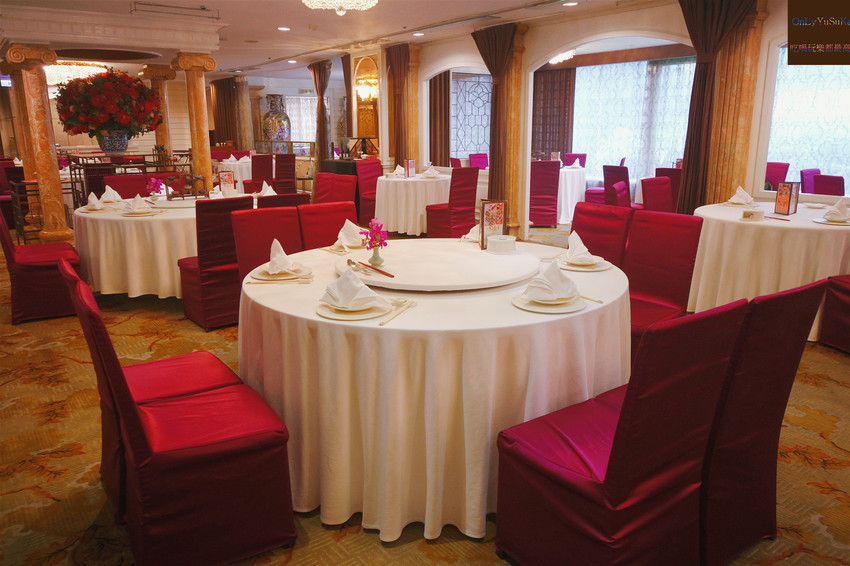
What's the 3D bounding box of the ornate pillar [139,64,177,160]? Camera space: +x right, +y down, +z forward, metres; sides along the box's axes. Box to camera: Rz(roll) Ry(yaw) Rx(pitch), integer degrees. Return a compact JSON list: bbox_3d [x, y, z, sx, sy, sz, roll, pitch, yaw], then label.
[{"bbox_3d":[-4.434,-2.422,10.873,0.600,2.460,0.550,-11,17,-36],"label":"ornate pillar"}]

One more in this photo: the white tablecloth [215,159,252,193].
[{"bbox_3d":[-3.974,-2.316,14.347,1.650,0.740,1.650,-1,14,0],"label":"white tablecloth"}]

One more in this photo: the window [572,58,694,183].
[{"bbox_3d":[3.285,-2.507,10.002,2.100,1.850,0.100,13,19,43],"label":"window"}]

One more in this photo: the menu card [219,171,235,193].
[{"bbox_3d":[-1.851,-0.913,5.917,0.125,0.237,0.100,0,14,3],"label":"menu card"}]

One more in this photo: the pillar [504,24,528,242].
[{"bbox_3d":[1.129,-1.895,8.265,0.307,2.634,0.461,-10,17,-35],"label":"pillar"}]

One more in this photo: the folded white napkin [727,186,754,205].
[{"bbox_3d":[2.661,-0.751,5.347,0.184,0.138,0.133,-6,15,-21],"label":"folded white napkin"}]

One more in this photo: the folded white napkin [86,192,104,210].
[{"bbox_3d":[-2.835,-0.712,5.472,0.128,0.143,0.184,-10,16,-33],"label":"folded white napkin"}]

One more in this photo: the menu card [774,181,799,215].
[{"bbox_3d":[2.668,-0.622,4.684,0.105,0.230,0.115,-6,15,-21],"label":"menu card"}]

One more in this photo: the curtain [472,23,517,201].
[{"bbox_3d":[0.848,-1.738,7.812,0.600,2.620,0.200,11,18,41],"label":"curtain"}]

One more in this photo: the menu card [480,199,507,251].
[{"bbox_3d":[0.332,-0.317,3.401,0.143,0.251,0.118,-8,15,-27],"label":"menu card"}]

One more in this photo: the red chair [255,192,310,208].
[{"bbox_3d":[-1.233,-0.253,5.181,0.448,0.959,0.538,-12,18,-39],"label":"red chair"}]

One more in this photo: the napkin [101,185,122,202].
[{"bbox_3d":[-3.260,-0.933,6.607,0.160,0.155,0.220,-5,14,-19],"label":"napkin"}]

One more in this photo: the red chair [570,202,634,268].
[{"bbox_3d":[0.945,0.000,3.996,0.520,0.945,0.440,-9,16,-32],"label":"red chair"}]

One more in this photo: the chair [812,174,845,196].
[{"bbox_3d":[4.113,-0.617,6.367,0.520,0.945,0.440,-6,15,-21],"label":"chair"}]

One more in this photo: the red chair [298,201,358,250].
[{"bbox_3d":[-0.487,0.013,4.086,0.430,0.990,0.540,-10,16,-33],"label":"red chair"}]

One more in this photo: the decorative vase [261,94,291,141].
[{"bbox_3d":[-3.360,-3.564,14.456,0.620,1.420,0.620,-4,15,-14],"label":"decorative vase"}]

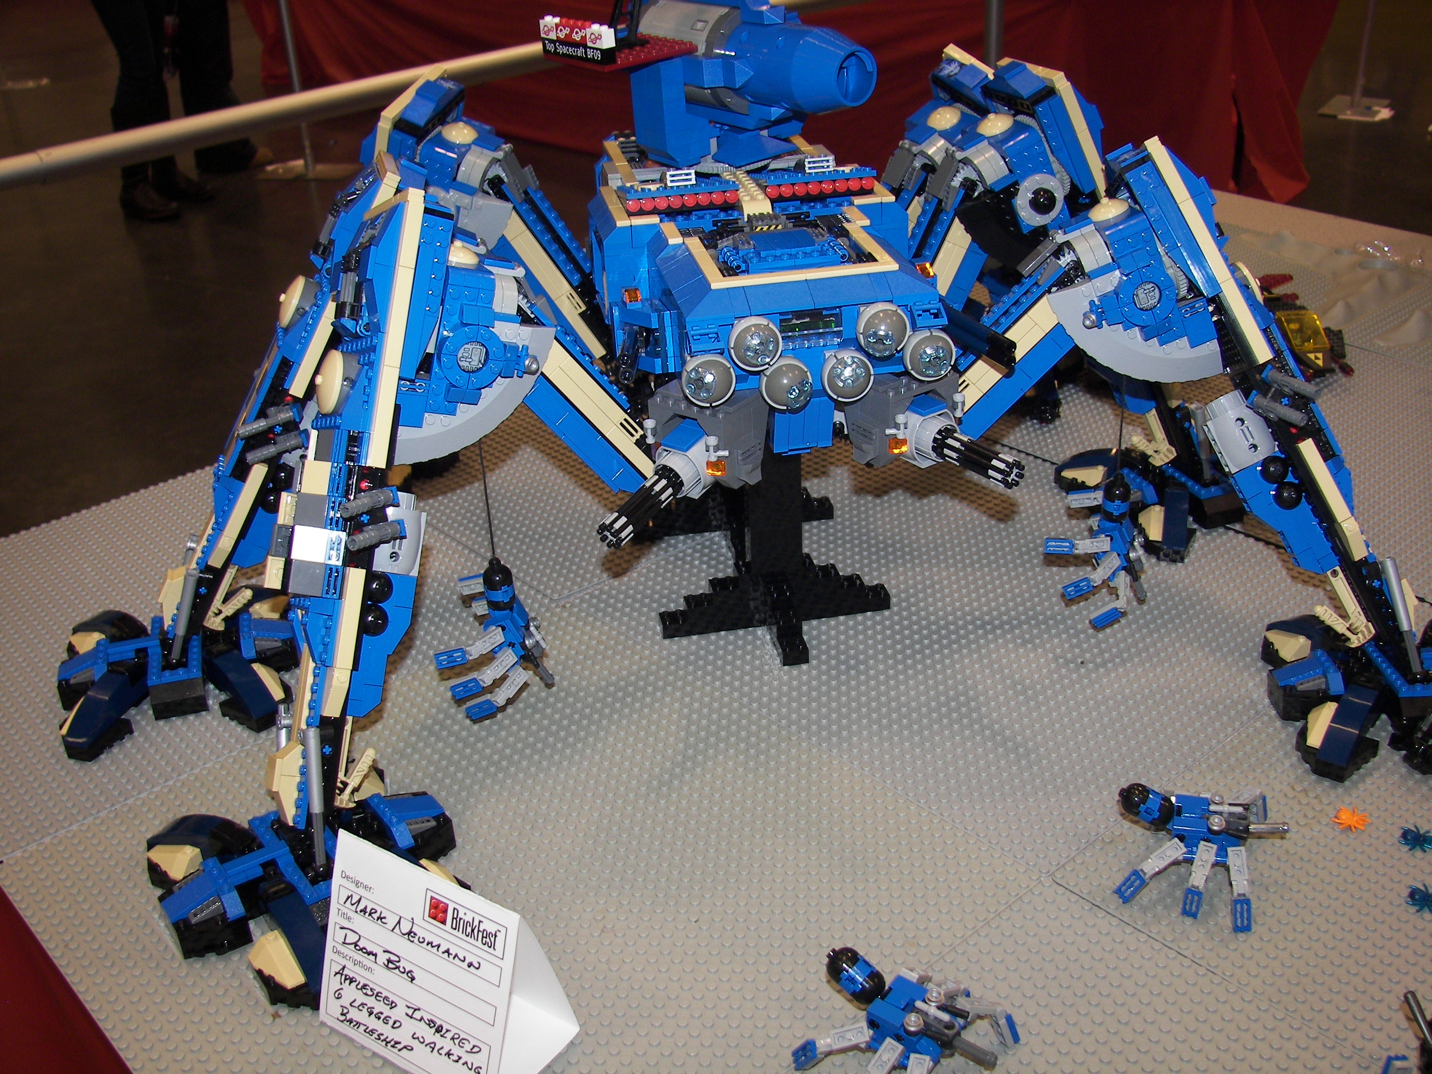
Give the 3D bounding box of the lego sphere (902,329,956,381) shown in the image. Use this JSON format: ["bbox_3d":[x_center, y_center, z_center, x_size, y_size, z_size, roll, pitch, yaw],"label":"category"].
[{"bbox_3d":[0.111,-0.094,0.773,0.027,0.027,0.026,-6,28,-7],"label":"lego sphere"}]

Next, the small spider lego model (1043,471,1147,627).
[{"bbox_3d":[0.226,-0.002,0.883,0.060,0.079,0.074,5,28,14],"label":"small spider lego model"}]

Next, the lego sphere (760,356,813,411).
[{"bbox_3d":[0.036,-0.079,0.762,0.027,0.027,0.026,-2,27,1],"label":"lego sphere"}]

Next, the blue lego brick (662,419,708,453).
[{"bbox_3d":[-0.015,-0.051,0.767,0.016,0.004,0.021,18,48,37],"label":"blue lego brick"}]

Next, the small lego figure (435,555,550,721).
[{"bbox_3d":[-0.117,0.047,0.813,0.061,0.080,0.077,-2,27,1],"label":"small lego figure"}]

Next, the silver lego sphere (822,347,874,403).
[{"bbox_3d":[0.064,-0.078,0.722,0.025,0.026,0.025,-2,28,1],"label":"silver lego sphere"}]

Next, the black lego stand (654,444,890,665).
[{"bbox_3d":[0.023,-0.054,0.966,0.146,0.176,0.238,-7,28,-8],"label":"black lego stand"}]

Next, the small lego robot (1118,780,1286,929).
[{"bbox_3d":[0.235,0.145,0.721,0.084,0.033,0.098,4,28,12],"label":"small lego robot"}]

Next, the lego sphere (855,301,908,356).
[{"bbox_3d":[0.085,-0.106,0.763,0.027,0.027,0.026,-2,27,1],"label":"lego sphere"}]

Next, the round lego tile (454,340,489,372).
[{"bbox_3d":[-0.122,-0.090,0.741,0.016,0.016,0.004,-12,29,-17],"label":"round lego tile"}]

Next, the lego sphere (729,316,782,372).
[{"bbox_3d":[0.020,-0.098,0.753,0.027,0.027,0.026,-2,27,1],"label":"lego sphere"}]

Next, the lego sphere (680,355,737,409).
[{"bbox_3d":[-0.004,-0.079,0.756,0.027,0.027,0.026,1,28,8],"label":"lego sphere"}]

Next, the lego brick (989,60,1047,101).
[{"bbox_3d":[0.171,-0.263,0.853,0.016,0.013,0.041,-35,32,-1],"label":"lego brick"}]

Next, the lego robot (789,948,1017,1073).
[{"bbox_3d":[0.071,0.203,0.624,0.093,0.033,0.088,19,35,36],"label":"lego robot"}]

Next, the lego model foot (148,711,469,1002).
[{"bbox_3d":[-0.197,0.134,0.715,0.145,0.094,0.156,-19,32,-29],"label":"lego model foot"}]

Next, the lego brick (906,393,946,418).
[{"bbox_3d":[0.109,-0.069,0.787,0.016,0.004,0.018,-21,33,-31],"label":"lego brick"}]

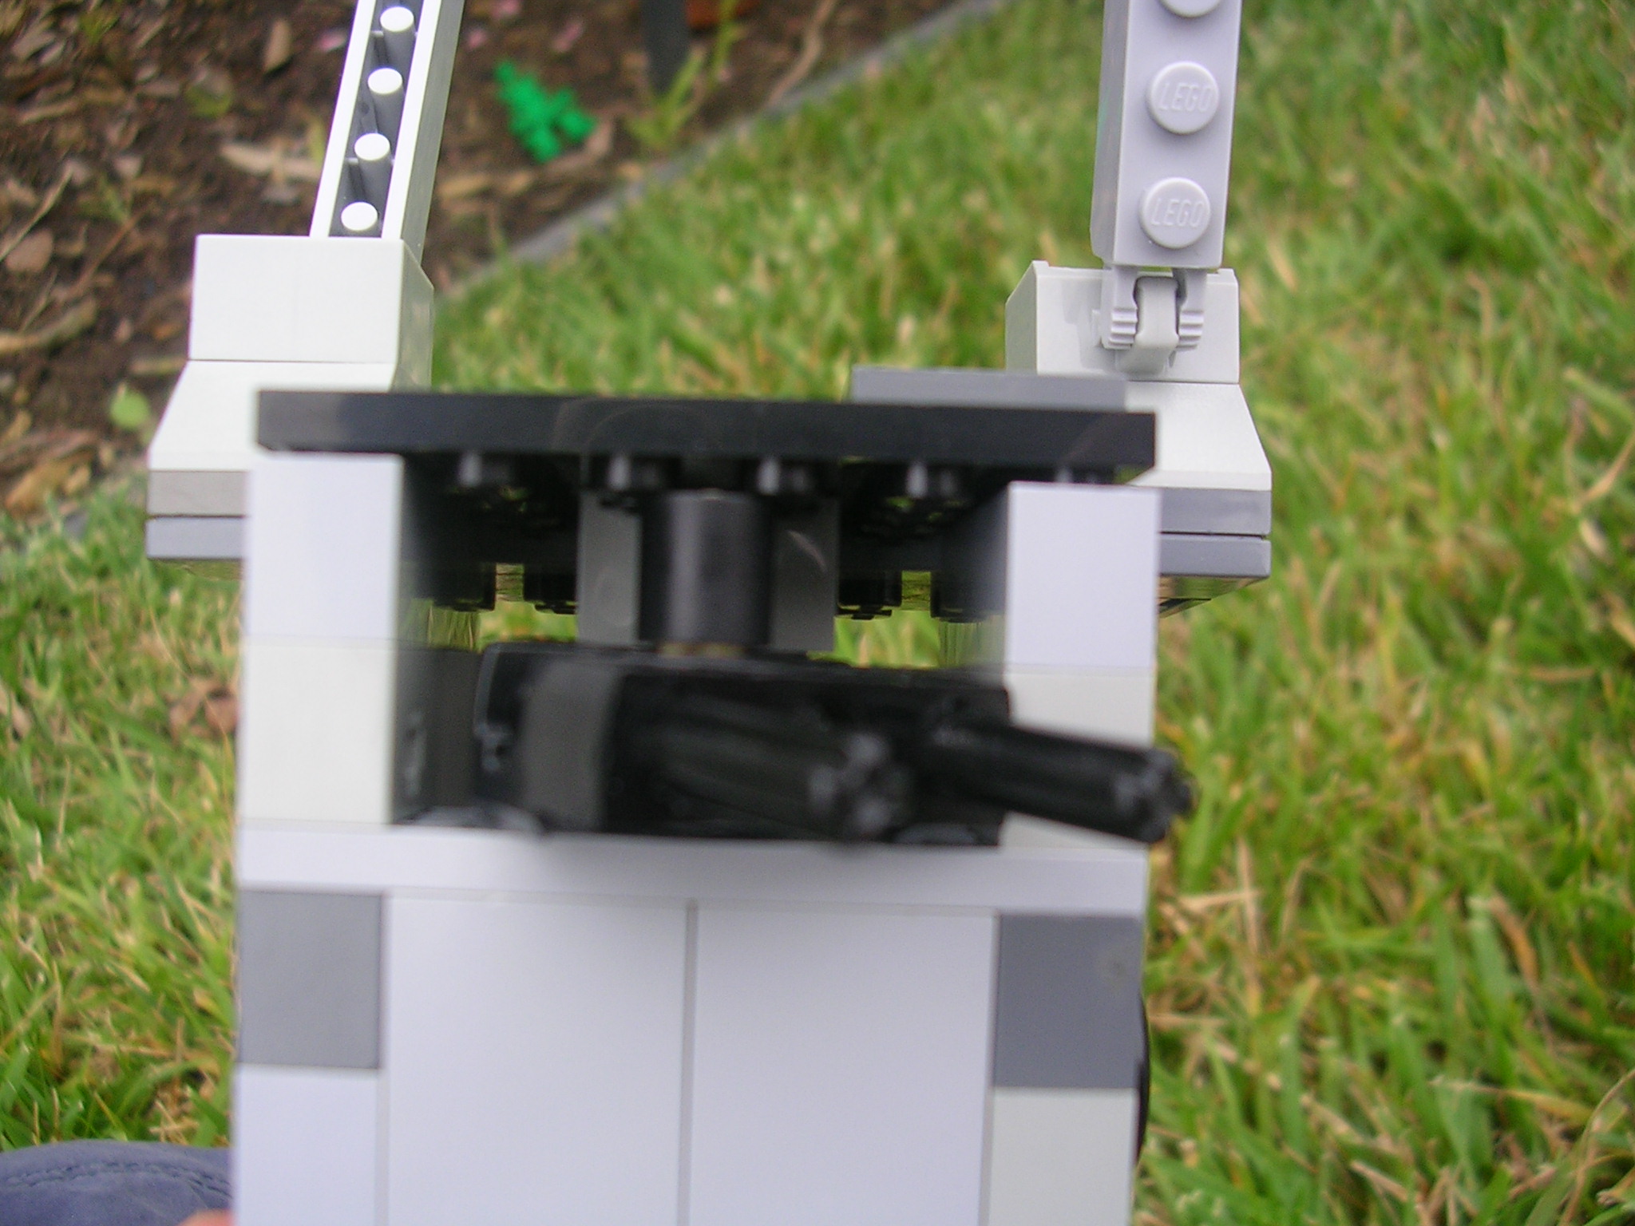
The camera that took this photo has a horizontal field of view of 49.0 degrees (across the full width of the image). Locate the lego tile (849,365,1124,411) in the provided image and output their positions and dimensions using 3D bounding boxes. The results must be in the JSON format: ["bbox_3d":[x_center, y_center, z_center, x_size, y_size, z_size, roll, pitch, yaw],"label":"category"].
[{"bbox_3d":[0.009,-0.012,0.108,0.016,0.003,0.011,2,1,-2],"label":"lego tile"}]

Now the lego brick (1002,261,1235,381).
[{"bbox_3d":[0.024,-0.022,0.145,0.016,0.010,0.018,1,-4,-3],"label":"lego brick"}]

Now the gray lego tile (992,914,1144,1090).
[{"bbox_3d":[0.013,0.020,0.100,0.008,0.010,0.008,2,1,-2],"label":"gray lego tile"}]

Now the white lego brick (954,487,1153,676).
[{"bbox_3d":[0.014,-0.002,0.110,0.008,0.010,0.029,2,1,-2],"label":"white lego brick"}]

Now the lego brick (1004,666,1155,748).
[{"bbox_3d":[0.013,0.008,0.108,0.008,0.010,0.026,2,1,-2],"label":"lego brick"}]

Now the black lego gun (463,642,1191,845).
[{"bbox_3d":[-0.001,0.008,0.102,0.024,0.010,0.044,3,0,-27],"label":"black lego gun"}]

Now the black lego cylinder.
[{"bbox_3d":[-0.007,-0.002,0.106,0.008,0.010,0.008,2,1,-2],"label":"black lego cylinder"}]

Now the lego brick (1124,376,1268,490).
[{"bbox_3d":[0.025,-0.013,0.138,0.016,0.010,0.017,1,-4,-3],"label":"lego brick"}]

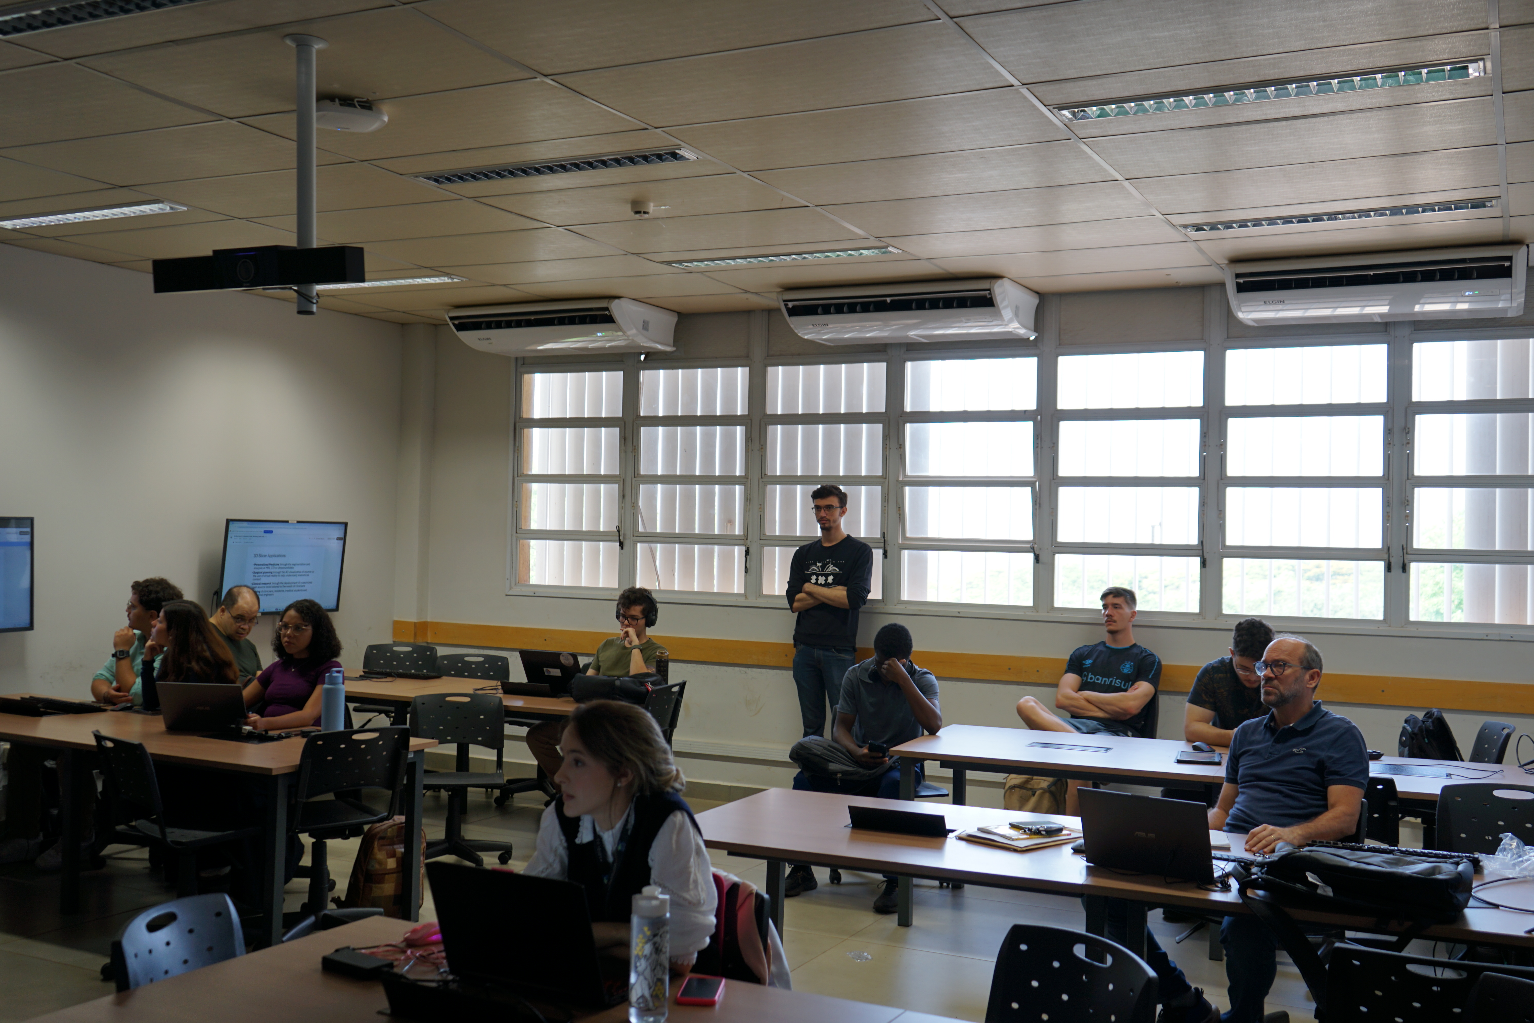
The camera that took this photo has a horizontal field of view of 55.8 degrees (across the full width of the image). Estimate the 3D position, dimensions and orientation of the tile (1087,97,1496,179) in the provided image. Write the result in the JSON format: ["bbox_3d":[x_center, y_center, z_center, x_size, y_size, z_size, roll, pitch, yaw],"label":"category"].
[{"bbox_3d":[1.745,-1.247,4.835,1.240,0.030,0.603,1,-1,26],"label":"tile"}]

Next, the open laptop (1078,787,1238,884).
[{"bbox_3d":[1.093,0.885,4.016,0.361,0.234,0.306,1,-1,36],"label":"open laptop"}]

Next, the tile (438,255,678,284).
[{"bbox_3d":[-1.068,-1.265,7.529,1.240,0.030,0.603,1,-1,26],"label":"tile"}]

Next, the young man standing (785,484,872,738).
[{"bbox_3d":[0.332,0.790,7.993,0.470,1.886,0.320,1,-1,22],"label":"young man standing"}]

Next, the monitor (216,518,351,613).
[{"bbox_3d":[-2.896,0.333,8.669,0.065,0.560,0.965,5,1,26],"label":"monitor"}]

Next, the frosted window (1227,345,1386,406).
[{"bbox_3d":[2.730,-0.688,7.346,0.770,0.290,0.030,1,-1,27],"label":"frosted window"}]

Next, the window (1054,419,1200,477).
[{"bbox_3d":[1.895,-0.330,7.596,0.739,0.302,0.030,1,-1,27],"label":"window"}]

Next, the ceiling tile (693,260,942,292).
[{"bbox_3d":[0.323,-1.232,7.552,1.250,0.020,0.620,1,0,26],"label":"ceiling tile"}]

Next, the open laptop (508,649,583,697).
[{"bbox_3d":[-1.099,0.875,7.941,0.370,0.235,0.350,1,0,26],"label":"open laptop"}]

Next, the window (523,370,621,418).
[{"bbox_3d":[-1.255,-0.748,9.322,0.800,0.320,0.050,1,0,26],"label":"window"}]

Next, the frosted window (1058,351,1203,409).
[{"bbox_3d":[1.937,-0.695,7.742,0.773,0.288,0.030,1,-1,27],"label":"frosted window"}]

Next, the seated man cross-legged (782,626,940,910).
[{"bbox_3d":[0.462,1.123,6.700,0.580,1.210,0.820,1,-1,19],"label":"seated man cross-legged"}]

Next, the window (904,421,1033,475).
[{"bbox_3d":[1.139,-0.349,8.157,0.744,0.304,0.030,1,5,27],"label":"window"}]

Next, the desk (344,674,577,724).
[{"bbox_3d":[-1.805,1.328,7.900,2.550,0.740,0.960,1,-1,26],"label":"desk"}]

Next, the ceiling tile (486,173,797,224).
[{"bbox_3d":[-0.510,-1.280,5.913,1.240,0.030,0.603,1,-1,26],"label":"ceiling tile"}]

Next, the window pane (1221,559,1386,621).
[{"bbox_3d":[2.657,0.381,7.195,0.754,0.284,0.030,1,-1,27],"label":"window pane"}]

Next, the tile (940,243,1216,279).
[{"bbox_3d":[1.444,-1.213,7.000,1.250,0.020,0.620,1,0,26],"label":"tile"}]

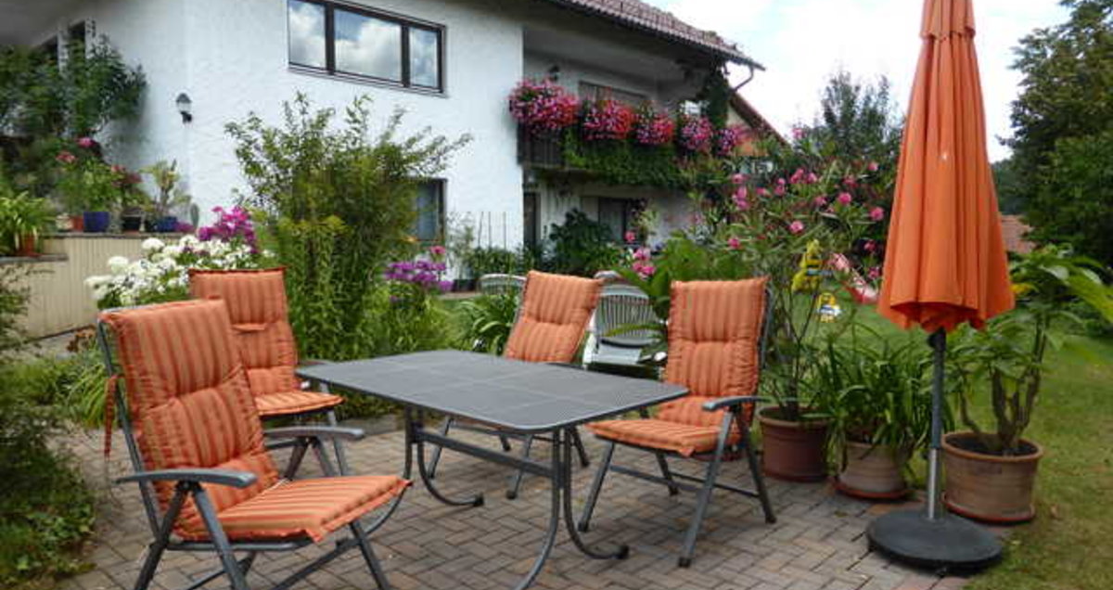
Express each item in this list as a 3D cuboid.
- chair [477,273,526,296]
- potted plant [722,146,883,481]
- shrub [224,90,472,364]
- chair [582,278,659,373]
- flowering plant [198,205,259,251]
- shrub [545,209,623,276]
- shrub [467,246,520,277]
[{"bbox_3d":[-0.466,0.357,6.633,0.580,1.040,0.600,0,3,-4],"label":"chair"},{"bbox_3d":[1.395,0.091,4.373,0.840,1.840,0.820,1,4,18],"label":"potted plant"},{"bbox_3d":[-1.857,-0.489,6.883,2.050,2.500,1.750,-1,4,-15],"label":"shrub"},{"bbox_3d":[0.530,0.385,6.084,0.600,1.050,0.640,0,3,5],"label":"chair"},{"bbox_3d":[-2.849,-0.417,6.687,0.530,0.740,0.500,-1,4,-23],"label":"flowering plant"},{"bbox_3d":[0.512,-0.810,13.977,1.400,1.400,1.300,0,3,2],"label":"shrub"},{"bbox_3d":[-1.079,-0.394,13.300,0.880,0.650,0.750,0,3,-5],"label":"shrub"}]

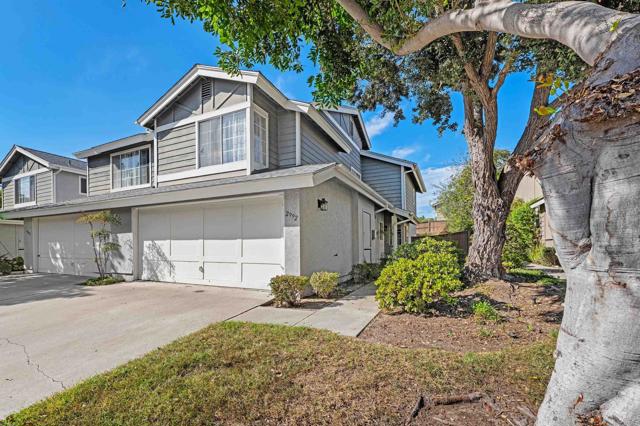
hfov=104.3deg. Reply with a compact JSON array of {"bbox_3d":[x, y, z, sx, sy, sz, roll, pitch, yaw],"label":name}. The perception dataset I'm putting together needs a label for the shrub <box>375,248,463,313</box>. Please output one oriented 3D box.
[{"bbox_3d":[1.743,1.194,4.400,1.430,1.000,1.280,0,-5,0],"label":"shrub"}]

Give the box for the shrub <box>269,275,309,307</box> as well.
[{"bbox_3d":[-0.564,1.387,4.450,0.700,0.560,0.640,0,-5,0],"label":"shrub"}]

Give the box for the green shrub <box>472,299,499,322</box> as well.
[{"bbox_3d":[2.209,1.307,3.300,0.340,0.280,0.320,0,-5,0],"label":"green shrub"}]

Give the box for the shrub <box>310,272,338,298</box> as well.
[{"bbox_3d":[0.089,1.409,4.900,0.550,0.530,0.520,0,-5,0],"label":"shrub"}]

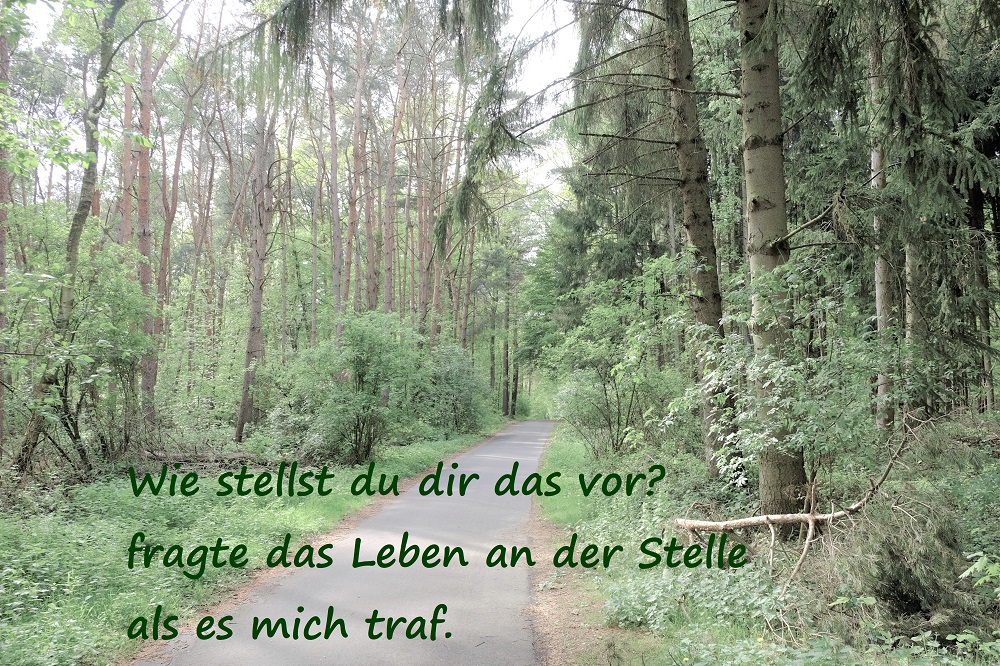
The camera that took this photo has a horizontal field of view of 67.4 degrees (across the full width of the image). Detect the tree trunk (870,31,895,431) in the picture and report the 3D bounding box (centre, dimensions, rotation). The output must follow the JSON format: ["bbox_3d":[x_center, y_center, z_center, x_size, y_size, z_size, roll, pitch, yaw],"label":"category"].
[{"bbox_3d":[10.873,-3.041,21.457,0.480,11.640,0.420,1,-4,0],"label":"tree trunk"}]

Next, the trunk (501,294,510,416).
[{"bbox_3d":[0.363,1.336,45.289,0.400,7.380,0.380,1,-5,0],"label":"trunk"}]

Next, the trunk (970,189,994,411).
[{"bbox_3d":[17.583,-1.343,27.325,0.420,8.300,0.380,-1,-4,0],"label":"trunk"}]

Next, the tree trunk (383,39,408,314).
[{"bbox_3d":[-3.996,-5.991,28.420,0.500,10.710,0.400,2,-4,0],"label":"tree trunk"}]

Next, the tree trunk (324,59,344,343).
[{"bbox_3d":[-6.523,-5.270,29.447,0.420,11.400,0.360,-3,-4,0],"label":"tree trunk"}]

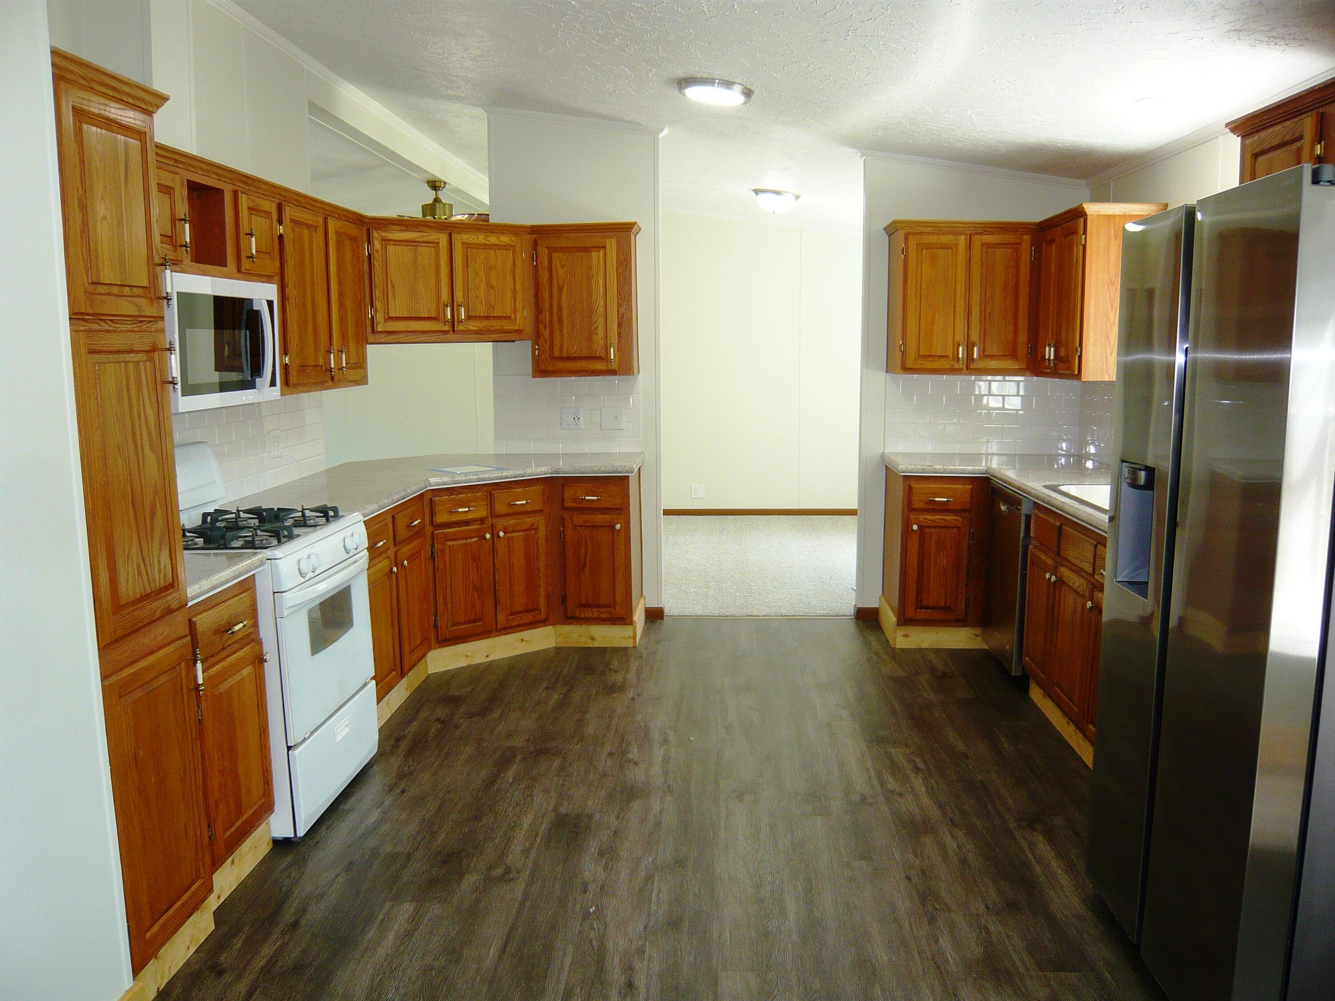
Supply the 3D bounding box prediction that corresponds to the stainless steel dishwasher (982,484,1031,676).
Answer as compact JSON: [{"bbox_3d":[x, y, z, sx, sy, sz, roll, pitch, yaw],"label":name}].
[{"bbox_3d":[1.806,0.345,4.892,0.599,0.812,0.594,0,8,3],"label":"stainless steel dishwasher"}]

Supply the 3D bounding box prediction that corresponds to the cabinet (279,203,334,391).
[{"bbox_3d":[-1.534,-0.767,4.165,0.330,0.700,0.490,0,8,4],"label":"cabinet"}]

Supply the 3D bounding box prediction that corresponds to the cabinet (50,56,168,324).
[{"bbox_3d":[-1.487,-0.660,2.410,0.620,0.520,0.430,0,8,4],"label":"cabinet"}]

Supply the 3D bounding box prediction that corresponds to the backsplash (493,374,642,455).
[{"bbox_3d":[-0.543,-0.471,5.881,0.810,0.437,0.015,0,8,4],"label":"backsplash"}]

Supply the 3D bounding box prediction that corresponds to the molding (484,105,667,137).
[{"bbox_3d":[-0.478,-1.966,5.593,0.950,0.059,0.050,8,9,2],"label":"molding"}]

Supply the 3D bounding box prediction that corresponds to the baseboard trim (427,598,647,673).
[{"bbox_3d":[-0.610,0.670,5.461,0.931,0.104,1.049,0,8,3],"label":"baseboard trim"}]

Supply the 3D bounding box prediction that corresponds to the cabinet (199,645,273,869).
[{"bbox_3d":[-1.438,0.696,3.009,0.510,0.540,0.381,0,8,3],"label":"cabinet"}]

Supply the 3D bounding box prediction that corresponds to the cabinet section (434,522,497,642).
[{"bbox_3d":[-1.099,0.360,5.220,0.307,0.520,0.480,-8,11,-41],"label":"cabinet section"}]

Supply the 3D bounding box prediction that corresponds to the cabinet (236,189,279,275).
[{"bbox_3d":[-1.559,-0.919,3.754,0.330,0.275,0.320,0,8,4],"label":"cabinet"}]

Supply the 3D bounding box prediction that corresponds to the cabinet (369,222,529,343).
[{"bbox_3d":[-1.122,-1.055,5.243,0.940,0.575,0.340,-8,11,-42],"label":"cabinet"}]

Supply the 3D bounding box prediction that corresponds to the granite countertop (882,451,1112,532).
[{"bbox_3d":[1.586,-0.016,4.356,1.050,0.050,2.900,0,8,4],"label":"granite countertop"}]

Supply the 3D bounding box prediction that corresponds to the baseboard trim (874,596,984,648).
[{"bbox_3d":[1.366,0.632,5.609,0.460,0.115,0.630,0,8,4],"label":"baseboard trim"}]

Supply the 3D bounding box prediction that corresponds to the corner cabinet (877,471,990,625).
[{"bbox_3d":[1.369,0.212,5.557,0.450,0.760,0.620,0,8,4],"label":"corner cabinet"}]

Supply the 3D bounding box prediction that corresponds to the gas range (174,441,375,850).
[{"bbox_3d":[-1.390,0.422,3.538,0.668,1.158,0.762,0,8,3],"label":"gas range"}]

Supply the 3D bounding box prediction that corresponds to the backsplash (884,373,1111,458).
[{"bbox_3d":[1.657,-0.430,5.502,1.020,0.432,0.446,0,8,3],"label":"backsplash"}]

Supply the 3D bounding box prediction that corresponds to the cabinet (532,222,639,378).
[{"bbox_3d":[-0.421,-1.030,5.626,0.540,0.755,0.340,0,8,4],"label":"cabinet"}]

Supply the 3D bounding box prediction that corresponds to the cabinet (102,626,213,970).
[{"bbox_3d":[-1.447,0.699,2.529,0.564,0.693,0.396,0,8,3],"label":"cabinet"}]

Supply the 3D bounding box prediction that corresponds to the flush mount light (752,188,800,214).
[{"bbox_3d":[0.746,-2.046,7.396,0.332,0.124,0.332,8,9,2],"label":"flush mount light"}]

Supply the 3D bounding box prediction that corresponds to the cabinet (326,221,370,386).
[{"bbox_3d":[-1.500,-0.824,4.539,0.337,0.673,0.426,0,8,3],"label":"cabinet"}]

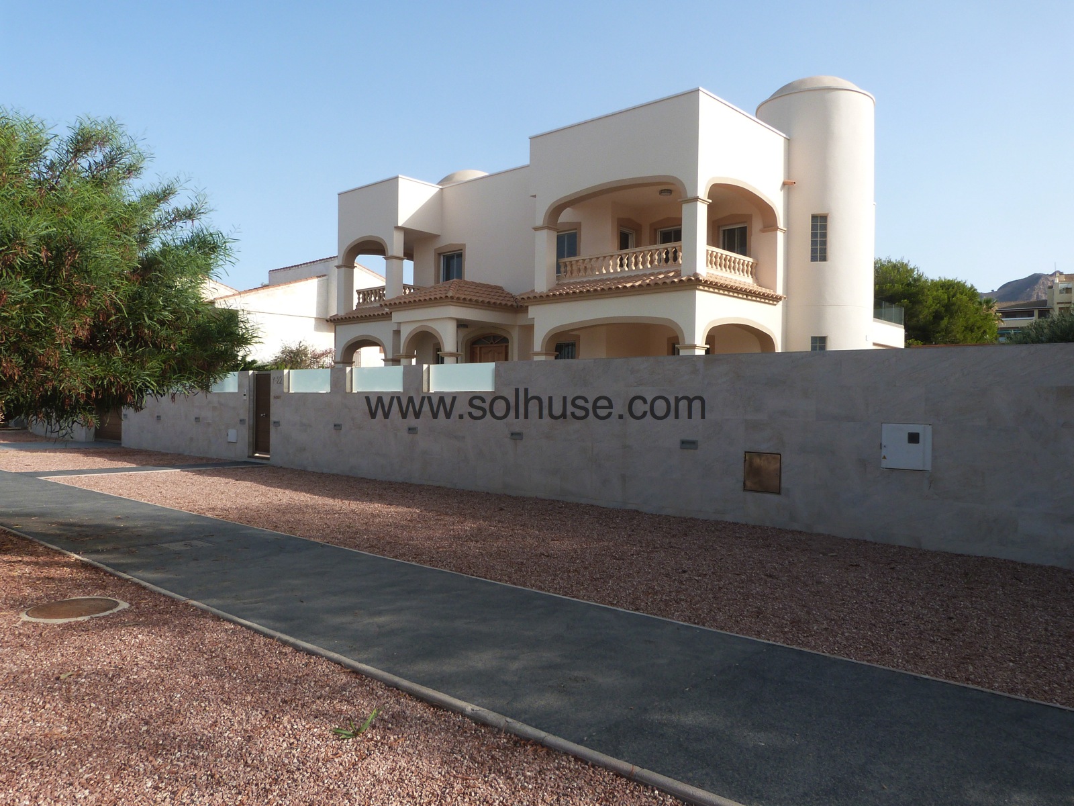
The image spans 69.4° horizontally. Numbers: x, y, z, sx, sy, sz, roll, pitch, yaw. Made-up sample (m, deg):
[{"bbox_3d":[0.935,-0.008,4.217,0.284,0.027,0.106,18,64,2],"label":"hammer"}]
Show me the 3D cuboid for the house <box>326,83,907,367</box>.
[{"bbox_3d":[3.020,-3.937,25.732,15.700,9.700,13.300,1,1,42],"label":"house"}]

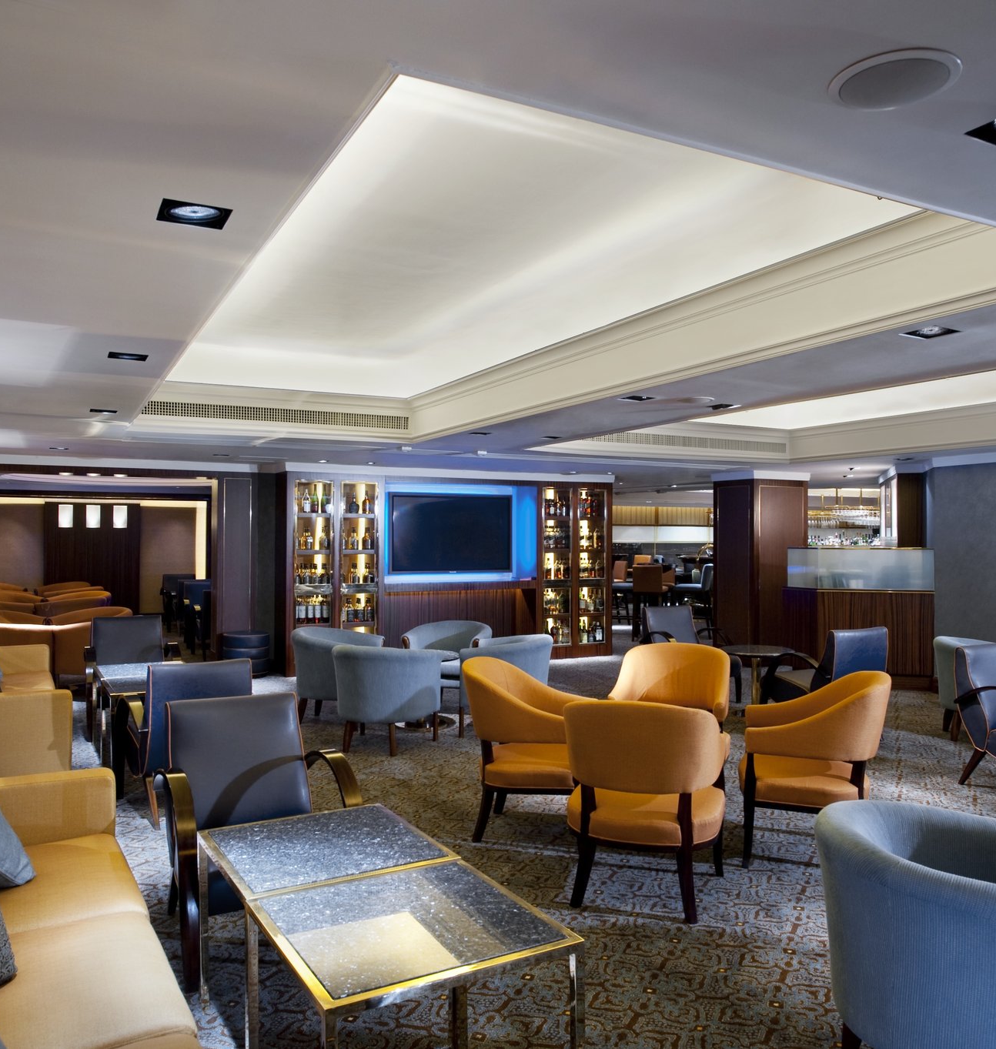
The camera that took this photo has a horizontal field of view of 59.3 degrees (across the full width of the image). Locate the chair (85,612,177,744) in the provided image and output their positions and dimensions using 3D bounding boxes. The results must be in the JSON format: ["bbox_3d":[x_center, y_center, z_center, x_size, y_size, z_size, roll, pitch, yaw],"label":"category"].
[{"bbox_3d":[-2.719,1.119,6.492,0.607,0.817,0.755,0,-1,-27],"label":"chair"}]

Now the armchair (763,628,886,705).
[{"bbox_3d":[2.354,1.136,6.370,0.602,0.817,0.755,0,-1,-28],"label":"armchair"}]

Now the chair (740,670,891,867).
[{"bbox_3d":[1.489,1.117,4.137,0.660,0.852,0.630,0,-1,17],"label":"chair"}]

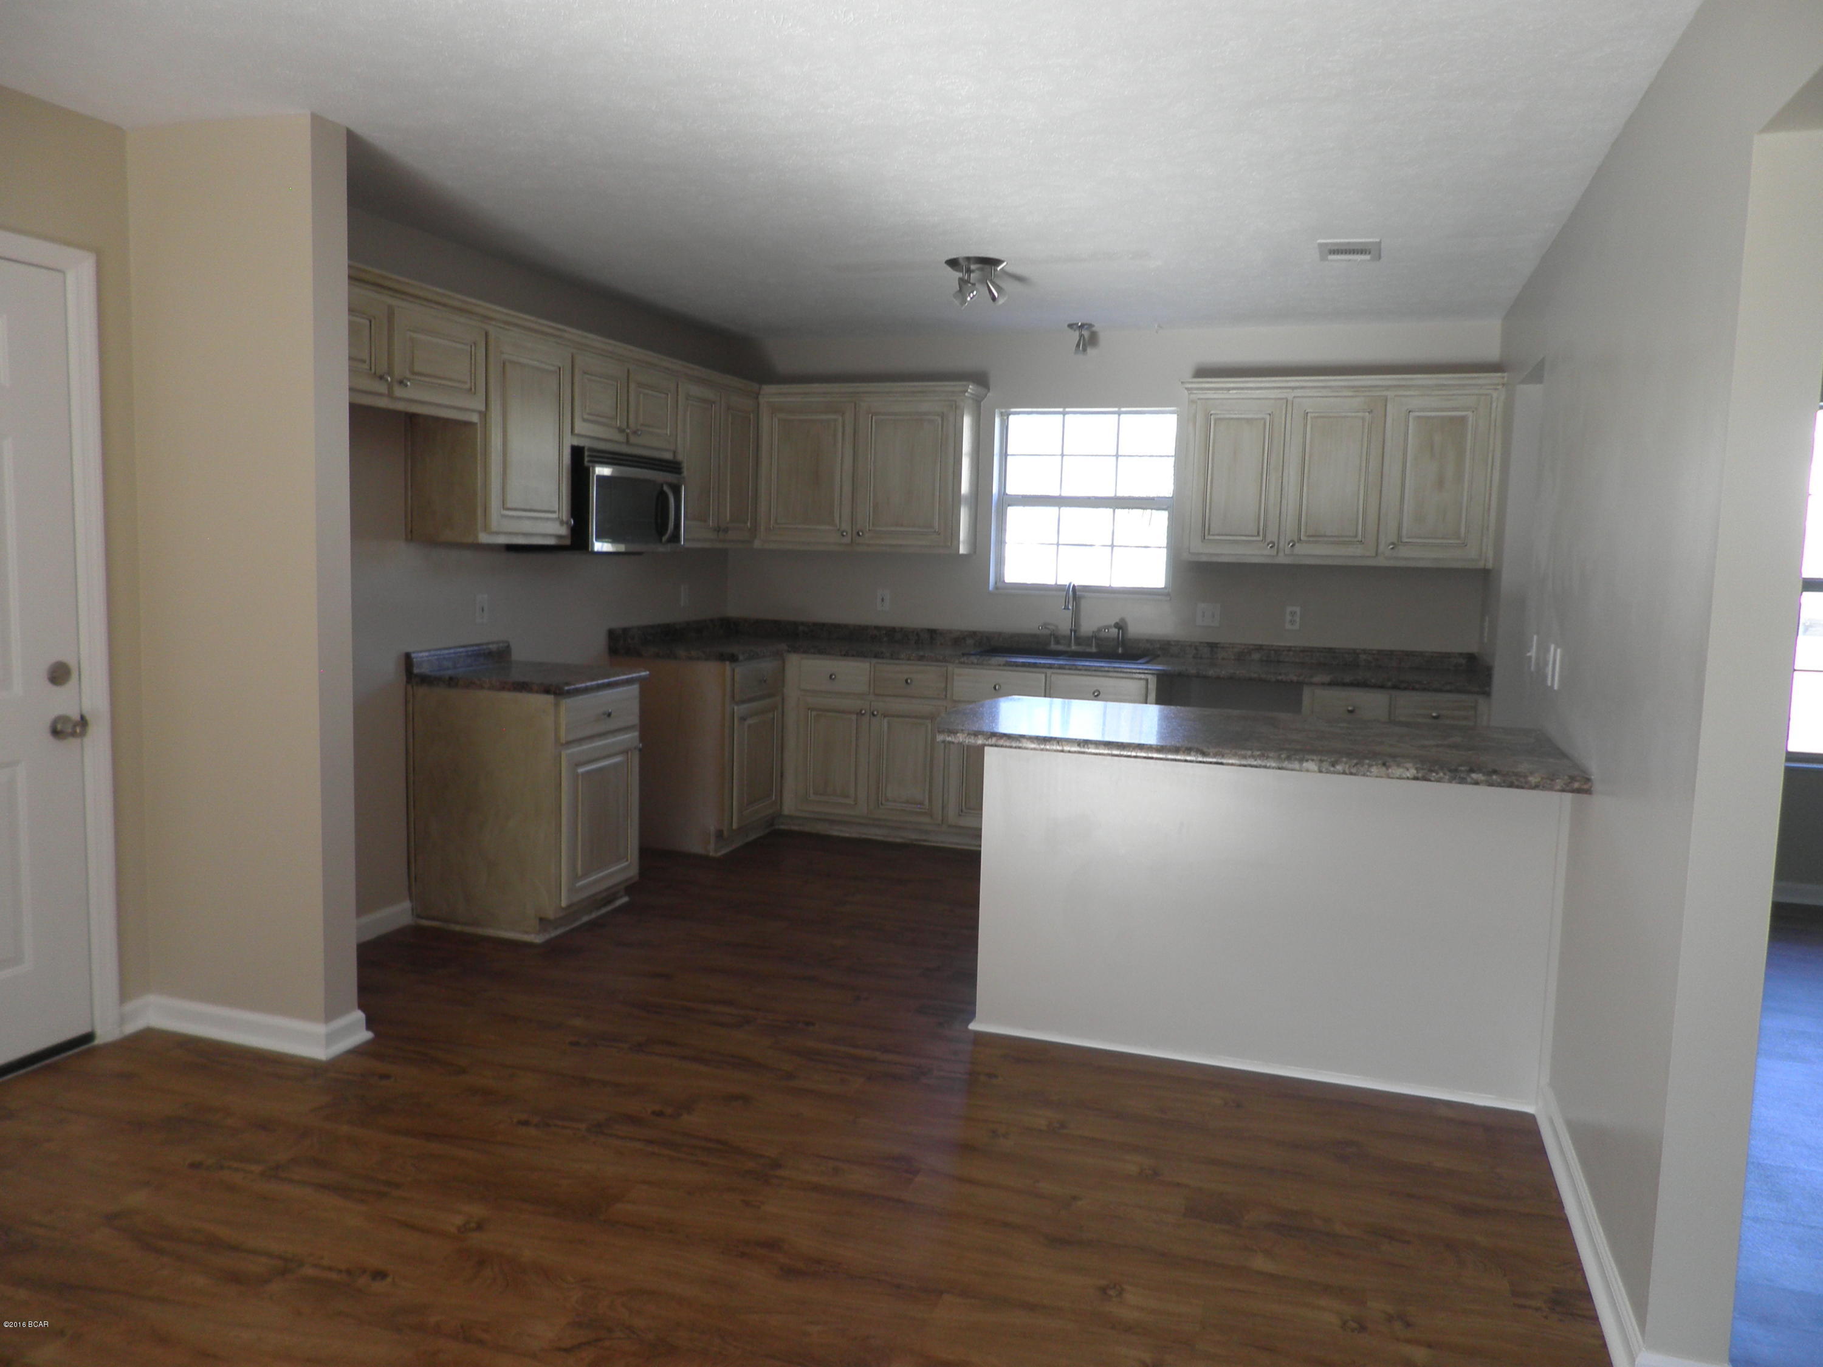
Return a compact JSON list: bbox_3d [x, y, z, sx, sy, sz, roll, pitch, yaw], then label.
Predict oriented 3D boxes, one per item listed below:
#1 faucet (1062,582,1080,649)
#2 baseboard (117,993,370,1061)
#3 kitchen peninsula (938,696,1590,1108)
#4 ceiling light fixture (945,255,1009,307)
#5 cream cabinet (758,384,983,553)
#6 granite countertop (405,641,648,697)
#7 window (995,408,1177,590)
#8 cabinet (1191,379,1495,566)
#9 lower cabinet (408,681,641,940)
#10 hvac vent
[{"bbox_3d":[0.757,-0.318,5.992,0.055,0.320,0.190,4,7,19],"label":"faucet"},{"bbox_3d":[-1.858,0.944,3.544,0.644,0.097,0.275,4,7,19],"label":"baseboard"},{"bbox_3d":[0.896,0.597,3.531,1.596,0.932,0.845,4,7,19],"label":"kitchen peninsula"},{"bbox_3d":[0.232,-1.439,4.577,0.225,0.165,0.225,1,6,0],"label":"ceiling light fixture"},{"bbox_3d":[-0.210,-1.059,6.255,1.127,0.791,0.327,4,7,19],"label":"cream cabinet"},{"bbox_3d":[-1.405,-0.062,4.668,0.640,0.113,0.569,4,7,19],"label":"granite countertop"},{"bbox_3d":[0.832,-0.877,6.123,0.885,0.880,0.100,4,7,19],"label":"window"},{"bbox_3d":[1.848,-0.922,5.543,1.301,0.786,0.327,4,7,19],"label":"cabinet"},{"bbox_3d":[-1.422,0.429,4.723,0.634,0.877,0.533,4,7,19],"label":"lower cabinet"},{"bbox_3d":[1.474,-1.442,4.247,0.198,0.020,0.340,4,7,19],"label":"hvac vent"}]

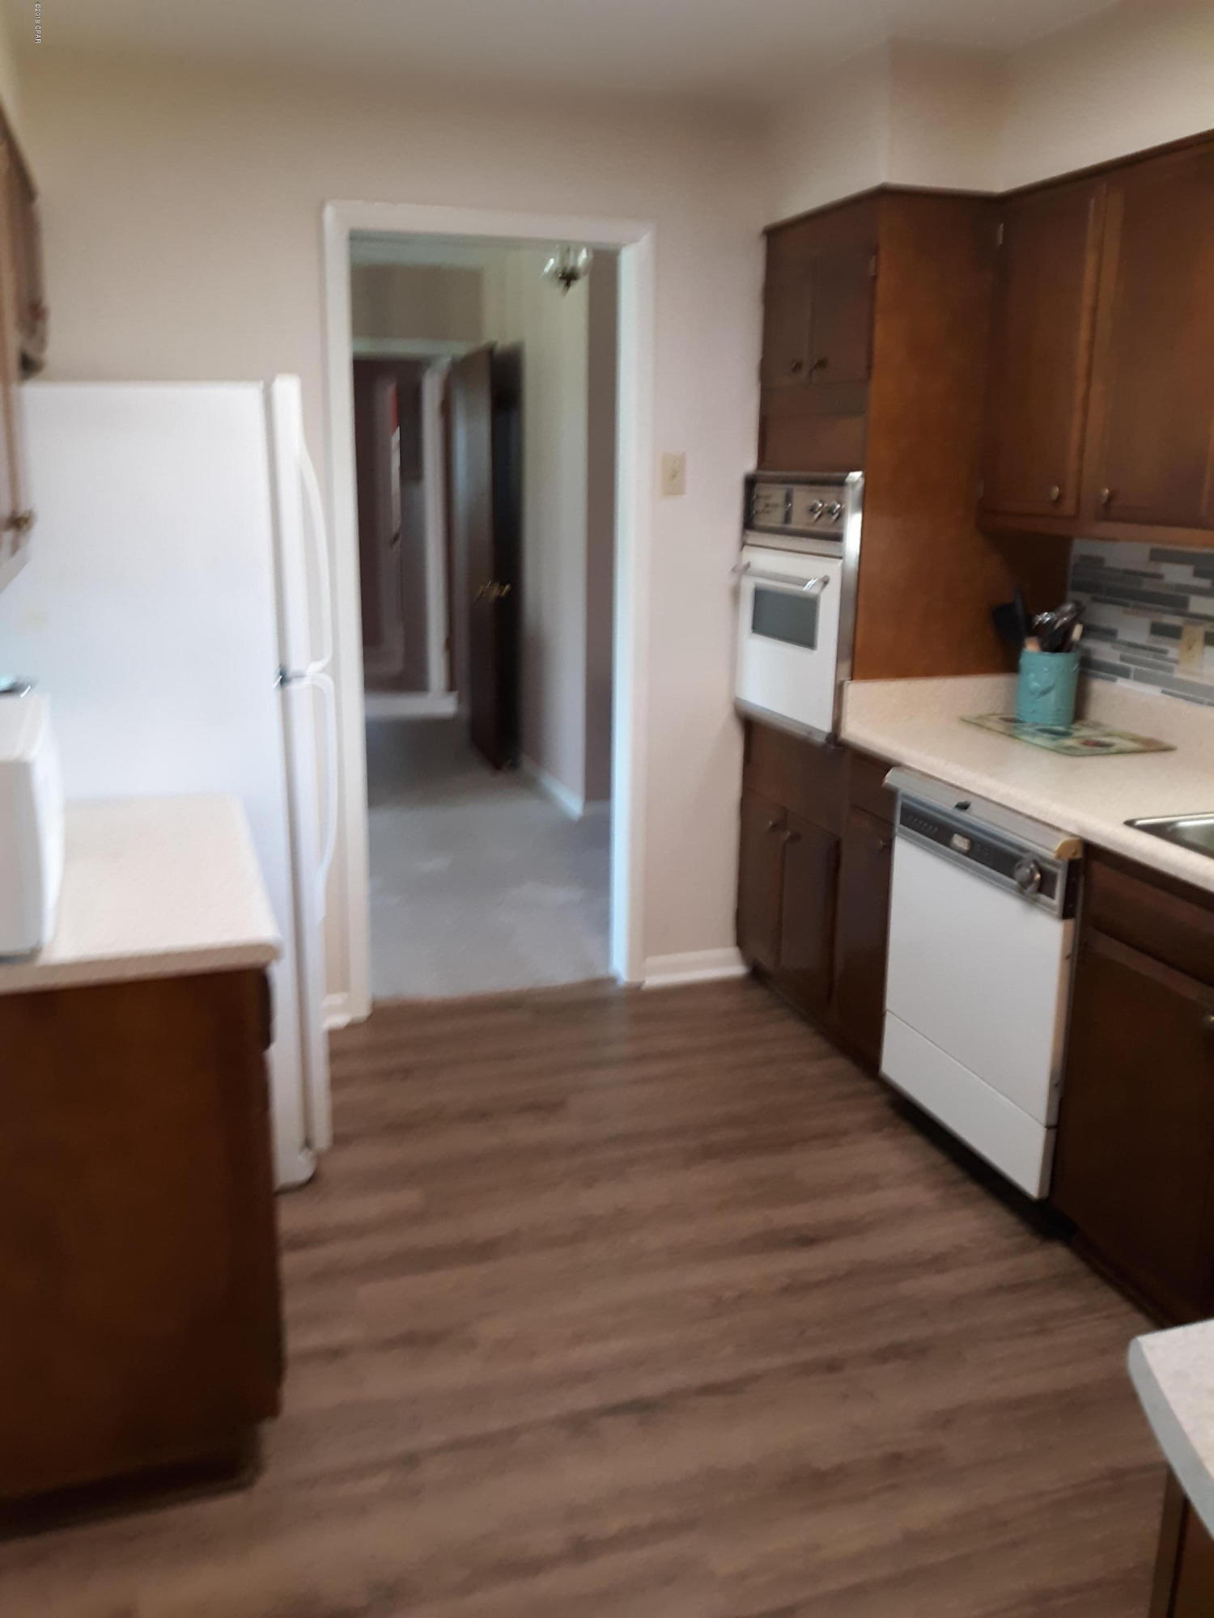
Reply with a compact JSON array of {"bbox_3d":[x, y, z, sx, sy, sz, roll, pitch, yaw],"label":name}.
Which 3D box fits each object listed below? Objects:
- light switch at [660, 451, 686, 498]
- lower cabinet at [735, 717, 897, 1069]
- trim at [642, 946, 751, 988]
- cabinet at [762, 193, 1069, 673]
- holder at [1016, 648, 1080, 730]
[{"bbox_3d":[0.182,-0.912,3.566,0.072,0.116,0.012,-4,15,-18],"label":"light switch"},{"bbox_3d":[0.810,0.188,3.606,0.588,0.828,0.844,-4,15,-18],"label":"lower cabinet"},{"bbox_3d":[0.259,0.476,3.945,0.330,0.095,0.022,-4,15,-18],"label":"trim"},{"bbox_3d":[0.785,-0.941,3.415,0.588,1.099,0.648,-4,15,-18],"label":"cabinet"},{"bbox_3d":[1.077,-0.301,3.200,0.135,0.175,0.135,-4,15,-18],"label":"holder"}]

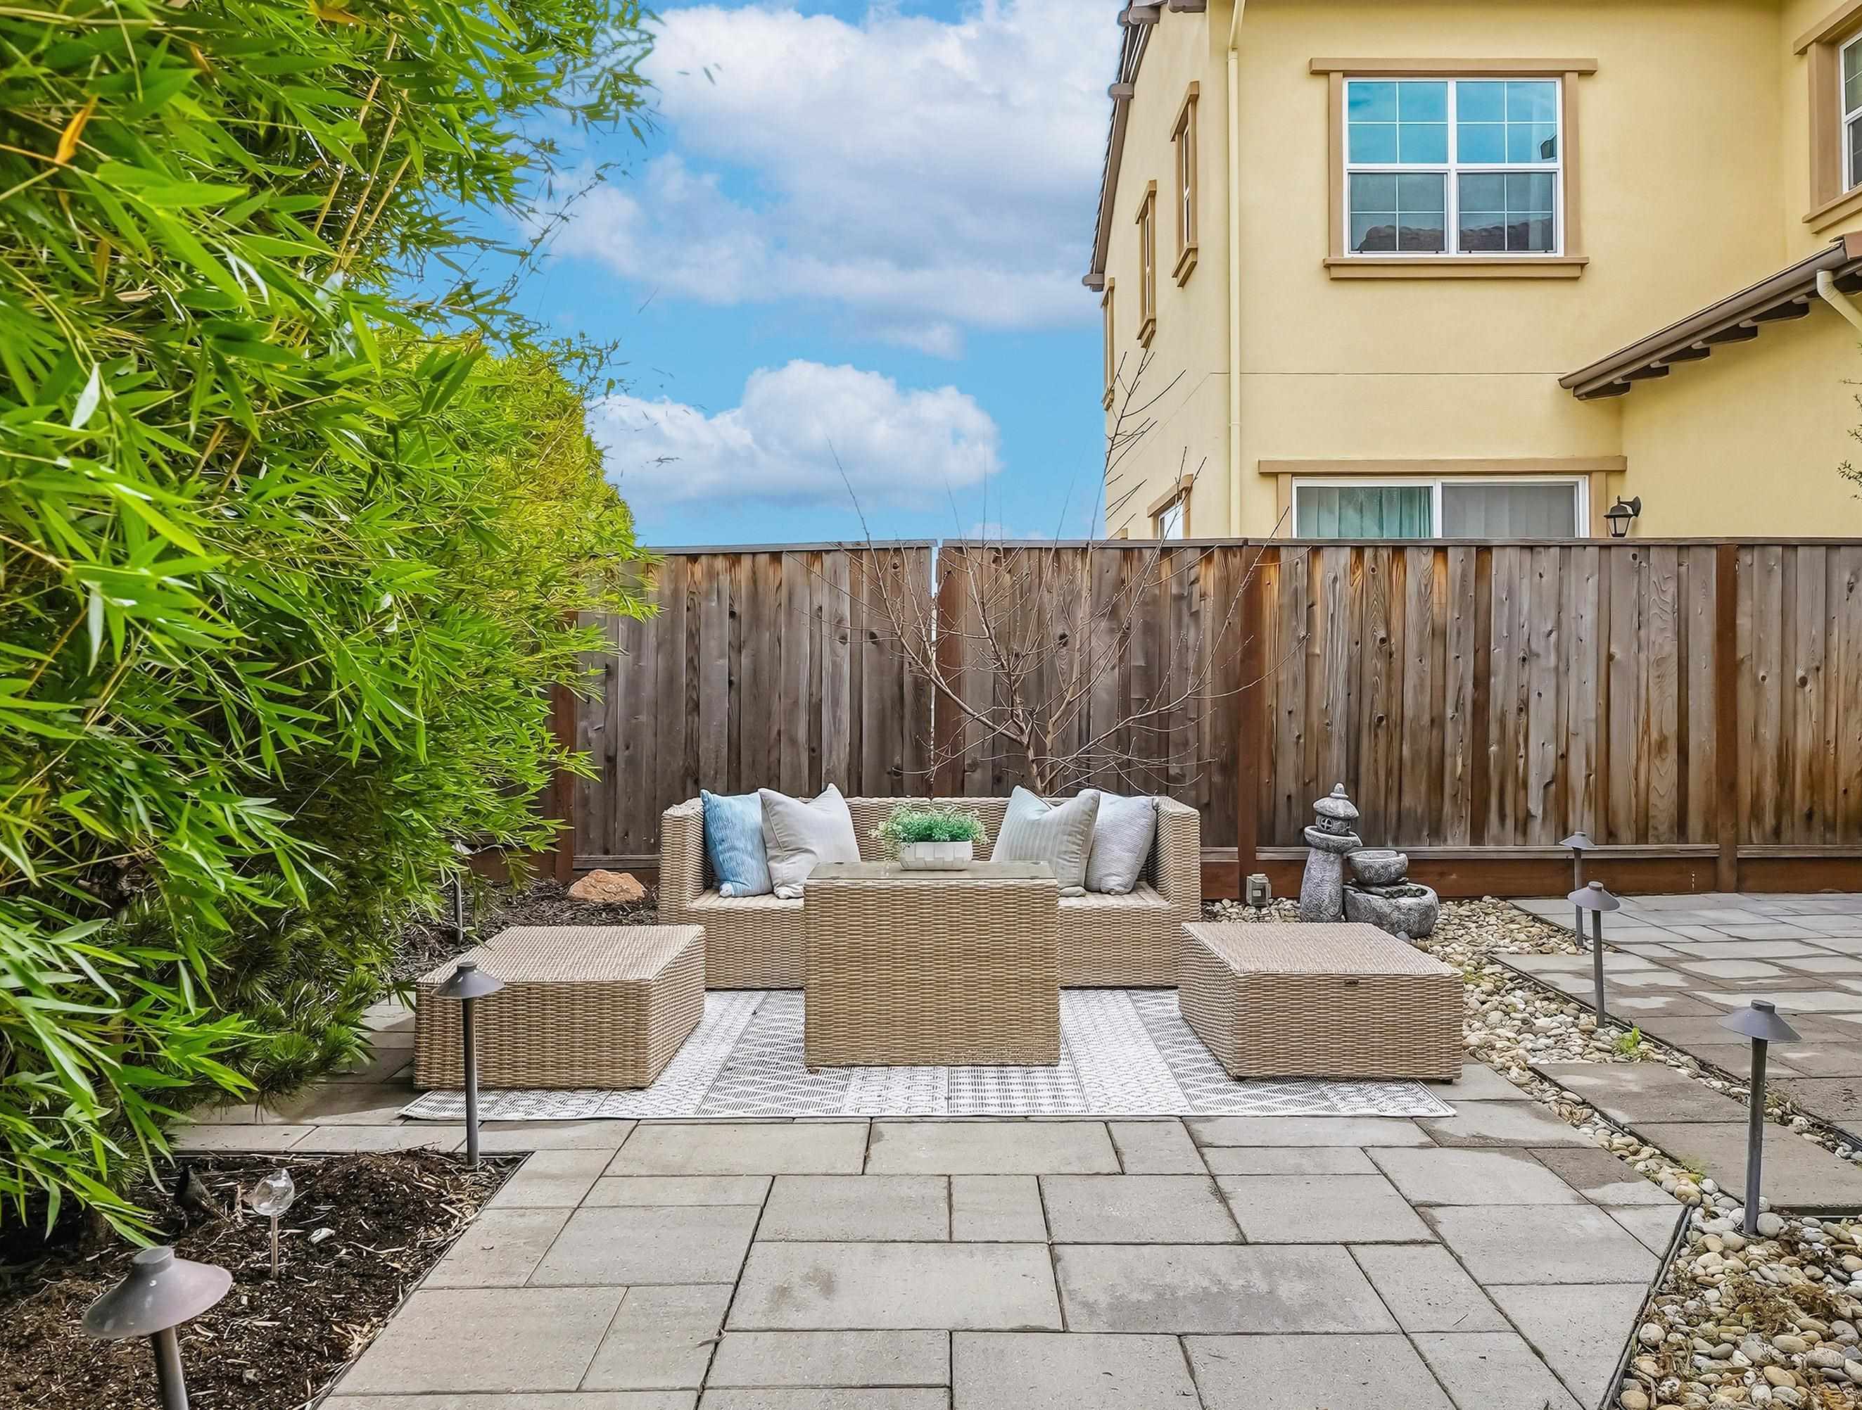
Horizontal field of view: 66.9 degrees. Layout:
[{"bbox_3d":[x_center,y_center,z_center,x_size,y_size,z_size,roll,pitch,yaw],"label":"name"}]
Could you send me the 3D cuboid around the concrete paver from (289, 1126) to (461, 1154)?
[{"bbox_3d":[-1.396,1.141,3.617,0.419,0.055,0.212,0,1,1],"label":"concrete paver"}]

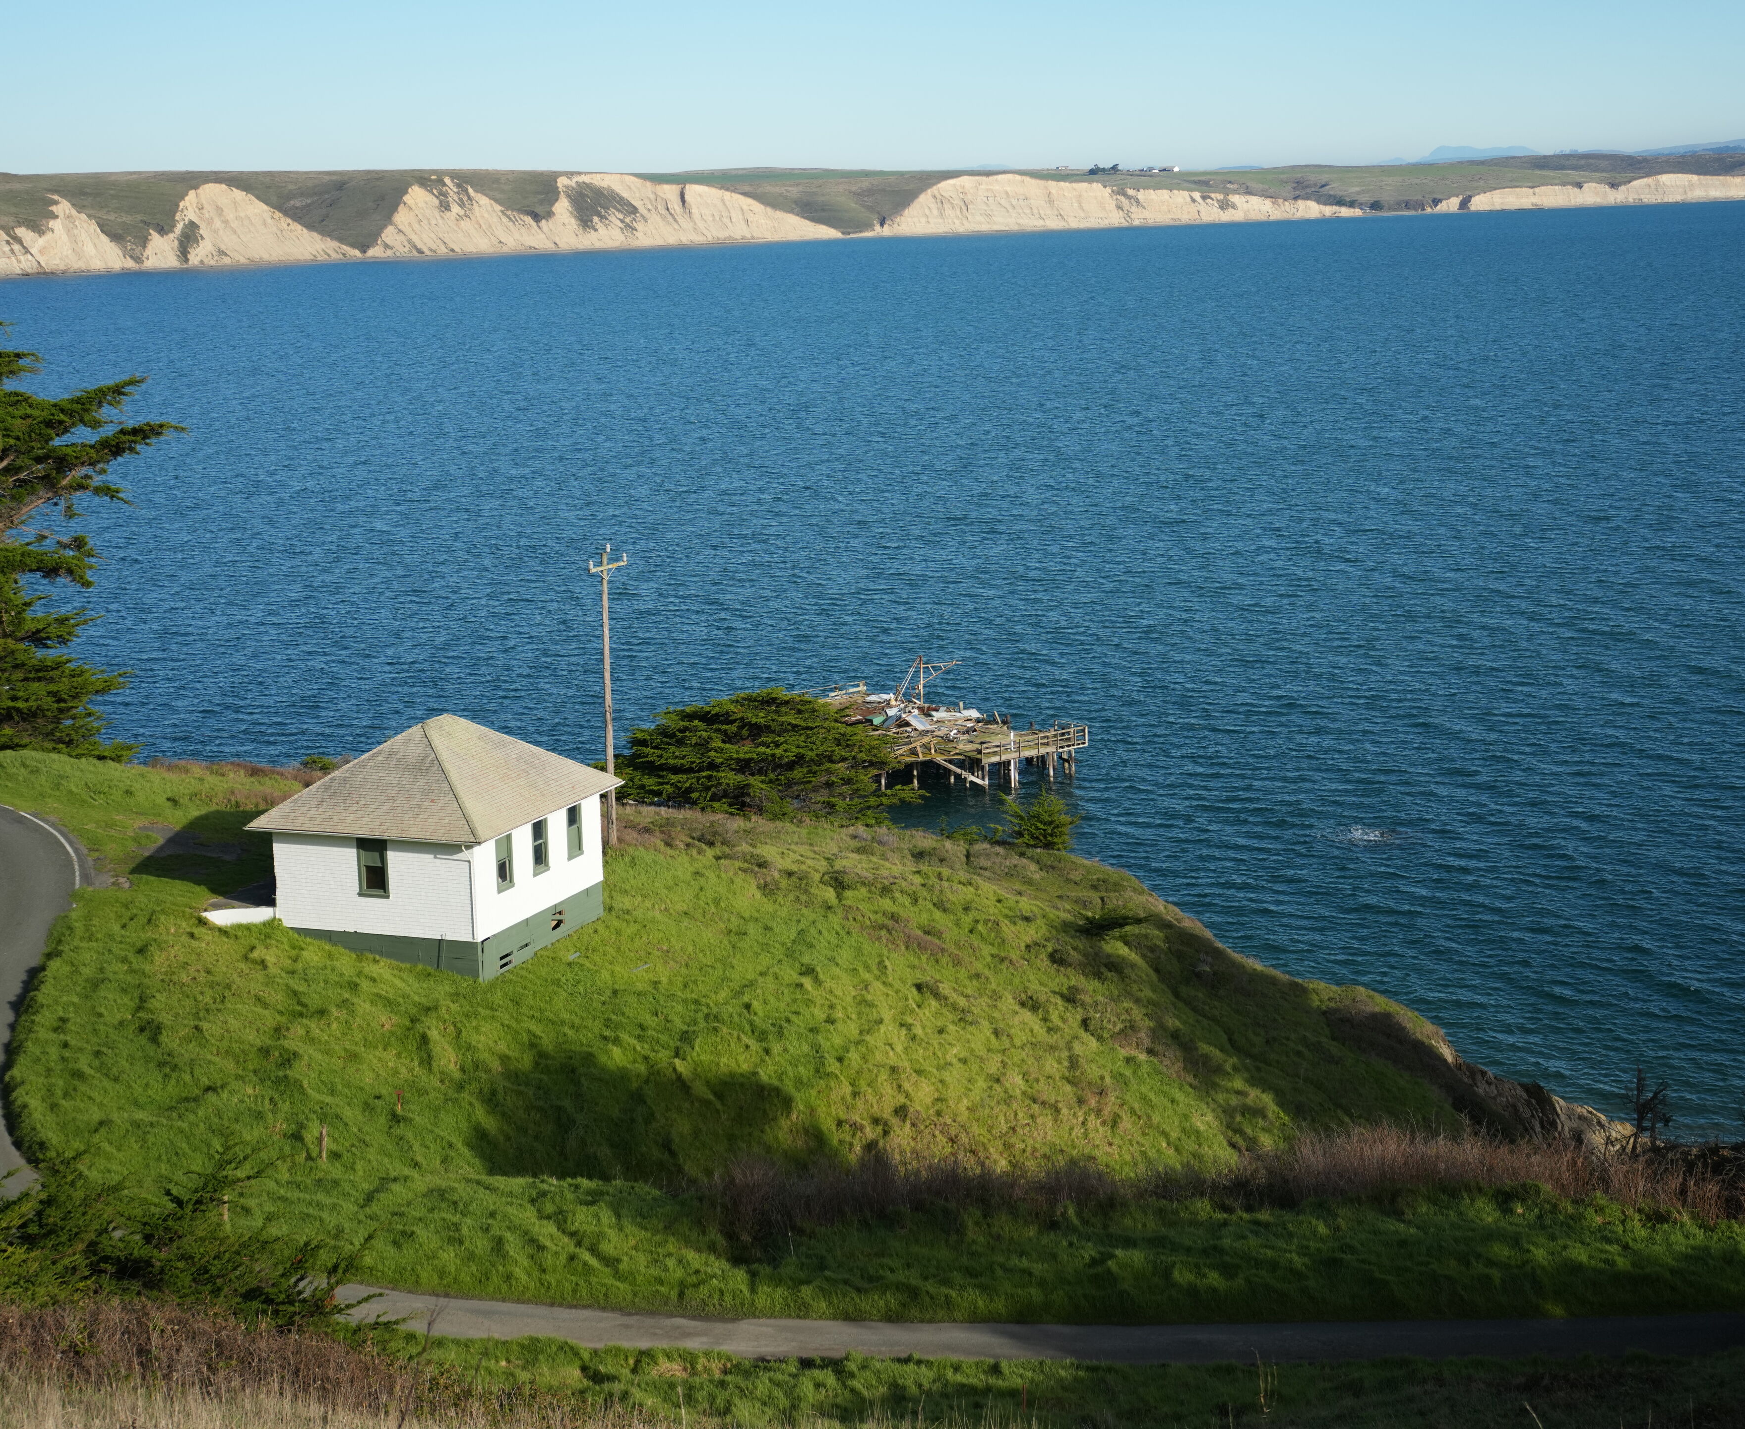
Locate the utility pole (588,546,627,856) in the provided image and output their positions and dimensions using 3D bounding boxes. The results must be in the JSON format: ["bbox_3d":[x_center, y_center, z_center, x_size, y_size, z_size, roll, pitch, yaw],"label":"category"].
[{"bbox_3d":[-9.309,-0.614,100.993,0.350,10.865,2.300,7,13,34],"label":"utility pole"}]

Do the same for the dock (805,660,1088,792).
[{"bbox_3d":[1.370,0.803,239.590,17.452,7.000,32.684,-8,13,-35],"label":"dock"}]

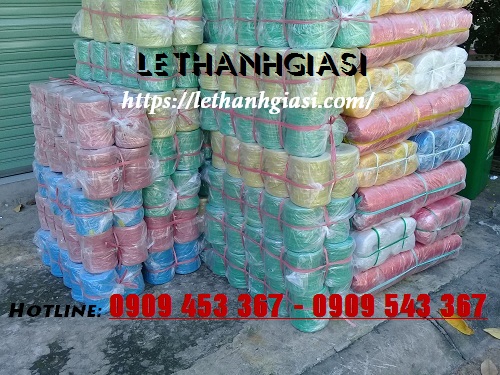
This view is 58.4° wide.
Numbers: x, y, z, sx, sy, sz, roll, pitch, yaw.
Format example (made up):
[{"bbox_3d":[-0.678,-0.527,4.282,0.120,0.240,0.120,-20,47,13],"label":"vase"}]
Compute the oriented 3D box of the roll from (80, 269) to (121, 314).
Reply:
[{"bbox_3d":[-0.755,0.515,2.300,0.183,0.205,0.183,-16,25,-34],"label":"roll"}]

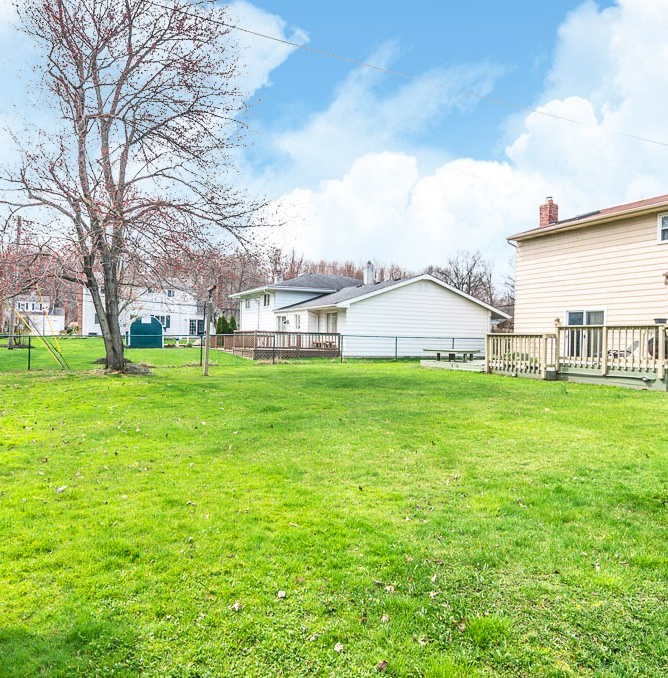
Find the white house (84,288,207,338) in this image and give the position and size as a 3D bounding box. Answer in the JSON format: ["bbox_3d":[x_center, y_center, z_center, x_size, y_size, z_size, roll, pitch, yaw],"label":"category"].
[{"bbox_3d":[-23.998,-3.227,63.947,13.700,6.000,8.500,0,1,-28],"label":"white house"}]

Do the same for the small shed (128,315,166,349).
[{"bbox_3d":[-15.708,-0.576,42.396,2.670,2.550,2.900,0,1,-28],"label":"small shed"}]

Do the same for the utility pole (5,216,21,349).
[{"bbox_3d":[-24.601,-4.345,39.500,0.330,10.300,0.330,4,1,-28],"label":"utility pole"}]

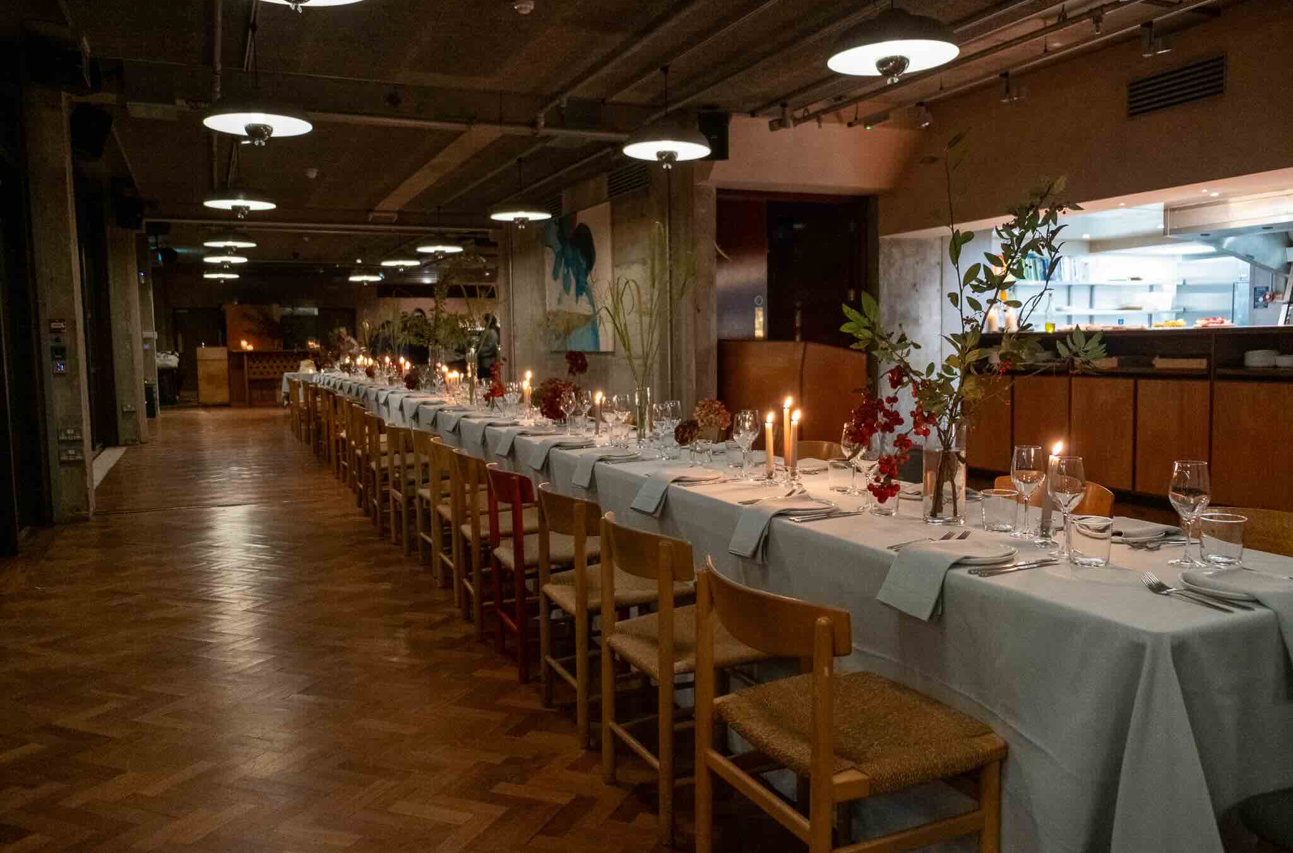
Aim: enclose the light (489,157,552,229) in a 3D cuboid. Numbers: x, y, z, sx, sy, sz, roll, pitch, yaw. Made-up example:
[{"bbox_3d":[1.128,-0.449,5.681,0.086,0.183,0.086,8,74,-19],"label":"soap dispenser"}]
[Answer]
[{"bbox_3d":[-1.465,-2.726,11.317,0.688,0.818,0.688,-3,5,-25],"label":"light"}]

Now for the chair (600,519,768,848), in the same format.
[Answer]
[{"bbox_3d":[0.148,0.626,2.565,0.450,0.766,0.485,-3,6,-24],"label":"chair"}]

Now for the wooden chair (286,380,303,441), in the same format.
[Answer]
[{"bbox_3d":[-4.752,-0.260,13.682,0.450,0.766,0.480,-3,6,-24],"label":"wooden chair"}]

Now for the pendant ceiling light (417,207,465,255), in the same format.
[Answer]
[{"bbox_3d":[-3.201,-3.016,15.000,0.688,0.725,0.688,-3,5,-25],"label":"pendant ceiling light"}]

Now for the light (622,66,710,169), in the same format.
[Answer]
[{"bbox_3d":[0.164,-2.443,7.665,0.688,0.789,0.688,-1,5,0],"label":"light"}]

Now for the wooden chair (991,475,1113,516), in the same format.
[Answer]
[{"bbox_3d":[1.177,0.567,3.010,0.450,0.766,0.485,-3,6,-24],"label":"wooden chair"}]

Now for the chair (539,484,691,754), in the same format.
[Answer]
[{"bbox_3d":[-0.107,0.586,3.189,0.410,0.770,0.480,-3,5,-23],"label":"chair"}]

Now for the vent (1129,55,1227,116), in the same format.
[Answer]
[{"bbox_3d":[3.588,-2.292,6.582,0.040,0.220,0.710,-3,6,-24],"label":"vent"}]

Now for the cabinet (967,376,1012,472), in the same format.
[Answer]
[{"bbox_3d":[3.171,-0.042,8.522,0.500,0.820,0.580,-3,5,-25],"label":"cabinet"}]

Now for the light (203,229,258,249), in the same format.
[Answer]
[{"bbox_3d":[-5.793,-2.590,13.494,0.680,0.380,0.680,-3,6,-24],"label":"light"}]

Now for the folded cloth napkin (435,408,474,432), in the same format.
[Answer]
[{"bbox_3d":[-1.364,-0.037,7.174,0.240,0.165,0.180,-3,5,-23],"label":"folded cloth napkin"}]

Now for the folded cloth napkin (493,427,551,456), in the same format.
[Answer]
[{"bbox_3d":[-0.660,0.072,5.074,0.250,0.130,0.175,-3,6,-24],"label":"folded cloth napkin"}]

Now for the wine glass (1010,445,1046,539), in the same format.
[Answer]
[{"bbox_3d":[0.932,0.163,2.366,0.083,0.222,0.083,-3,5,-25],"label":"wine glass"}]

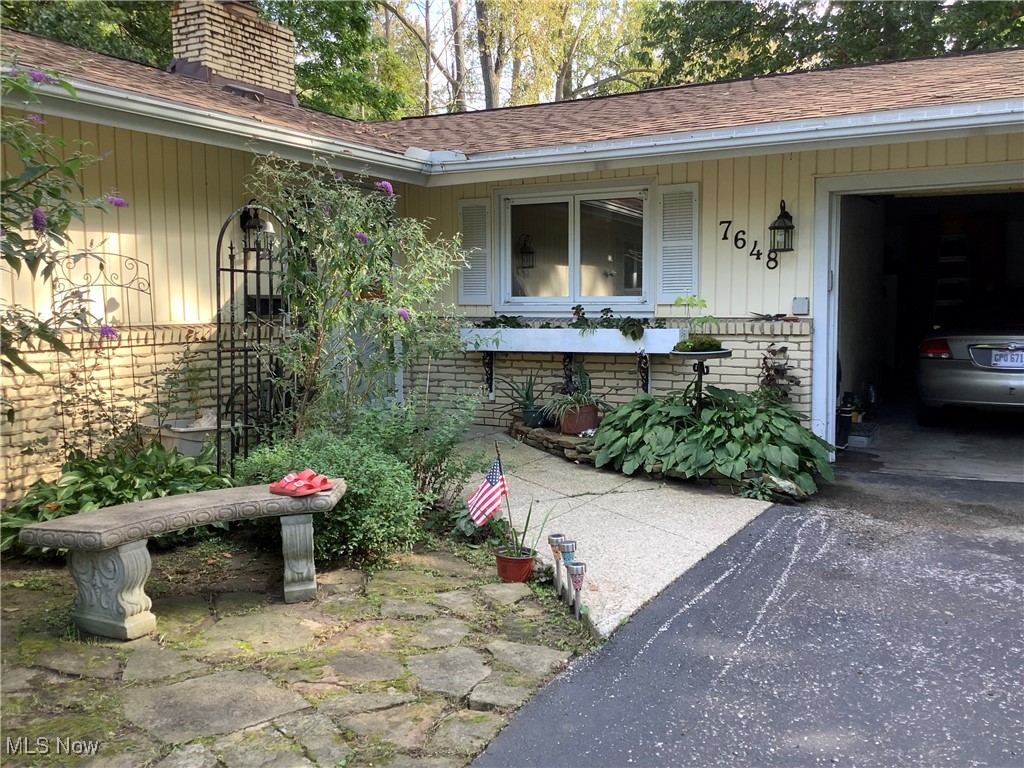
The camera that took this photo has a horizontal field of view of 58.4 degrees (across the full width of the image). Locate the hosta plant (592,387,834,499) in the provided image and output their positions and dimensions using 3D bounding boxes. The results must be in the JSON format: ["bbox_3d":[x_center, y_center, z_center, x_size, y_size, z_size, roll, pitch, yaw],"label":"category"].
[{"bbox_3d":[1.428,0.317,6.503,1.720,0.580,1.220,2,6,29],"label":"hosta plant"}]

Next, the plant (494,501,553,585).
[{"bbox_3d":[0.050,0.753,4.399,0.280,0.365,0.250,0,4,0],"label":"plant"}]

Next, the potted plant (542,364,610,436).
[{"bbox_3d":[0.516,0.132,7.331,0.530,0.570,0.460,0,4,0],"label":"potted plant"}]

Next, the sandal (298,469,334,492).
[{"bbox_3d":[-0.893,0.424,4.046,0.243,0.077,0.095,0,5,8],"label":"sandal"}]

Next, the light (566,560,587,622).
[{"bbox_3d":[0.270,0.859,3.805,0.073,0.240,0.073,0,4,0],"label":"light"}]

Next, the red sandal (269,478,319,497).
[{"bbox_3d":[-1.022,0.476,4.298,0.250,0.082,0.098,4,6,45],"label":"red sandal"}]

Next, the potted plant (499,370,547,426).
[{"bbox_3d":[0.136,0.132,8.061,0.460,0.500,0.440,-1,5,0],"label":"potted plant"}]

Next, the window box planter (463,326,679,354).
[{"bbox_3d":[0.484,-0.379,7.965,2.080,0.200,0.235,2,6,29],"label":"window box planter"}]

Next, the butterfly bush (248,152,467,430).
[{"bbox_3d":[-1.030,-0.418,6.036,1.400,2.080,1.250,0,4,0],"label":"butterfly bush"}]

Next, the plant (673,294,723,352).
[{"bbox_3d":[1.335,-0.435,6.600,0.360,0.410,0.340,2,6,29],"label":"plant"}]

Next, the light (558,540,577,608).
[{"bbox_3d":[0.239,0.791,3.771,0.070,0.285,0.070,-1,6,29],"label":"light"}]

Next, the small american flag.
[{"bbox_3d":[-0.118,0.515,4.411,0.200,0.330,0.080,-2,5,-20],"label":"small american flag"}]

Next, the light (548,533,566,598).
[{"bbox_3d":[0.203,0.812,4.092,0.073,0.272,0.073,0,4,0],"label":"light"}]

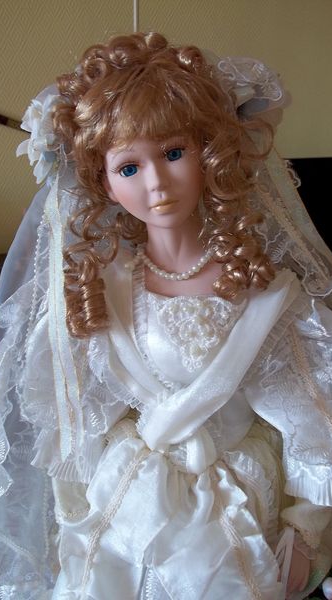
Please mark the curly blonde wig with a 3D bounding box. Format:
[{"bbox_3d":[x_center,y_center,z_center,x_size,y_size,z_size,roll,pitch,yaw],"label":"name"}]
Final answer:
[{"bbox_3d":[-0.002,-0.106,0.525,0.195,0.265,0.170,-7,5,-4],"label":"curly blonde wig"}]

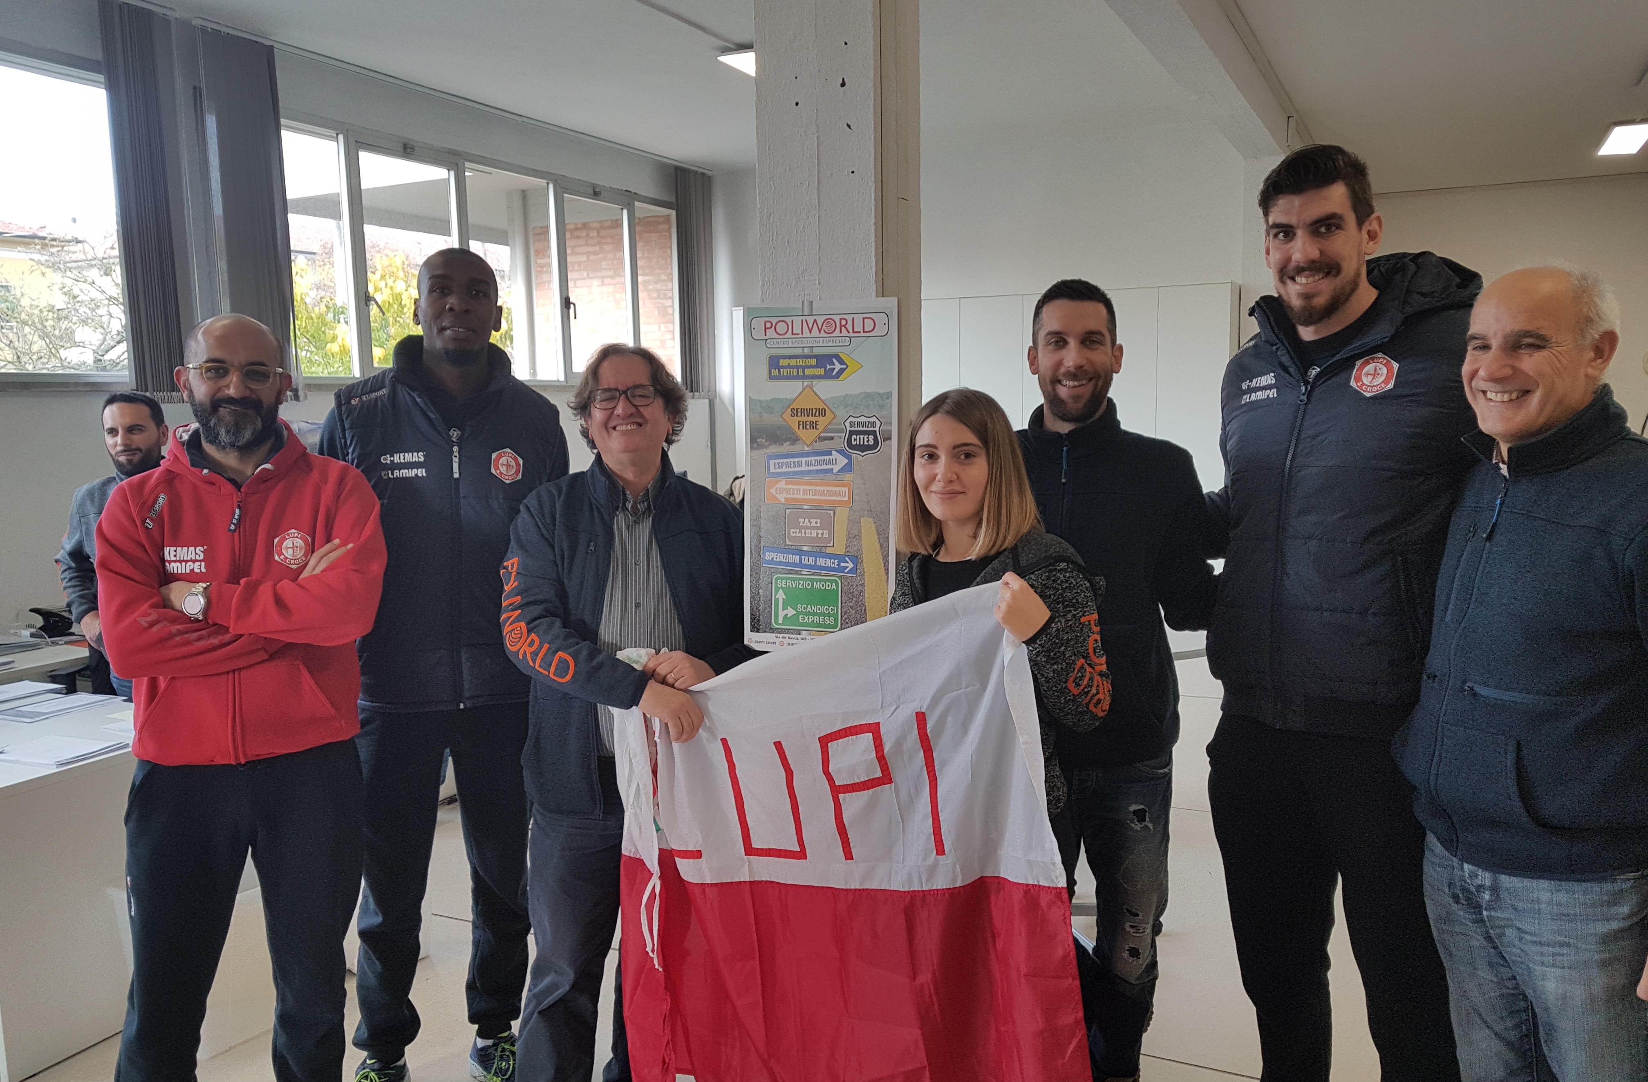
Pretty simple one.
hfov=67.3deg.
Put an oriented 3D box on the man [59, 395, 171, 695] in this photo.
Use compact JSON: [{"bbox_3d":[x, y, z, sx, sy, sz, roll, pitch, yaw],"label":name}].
[{"bbox_3d":[-2.300,0.347,4.150,0.490,1.690,0.320,-2,7,-12],"label":"man"}]

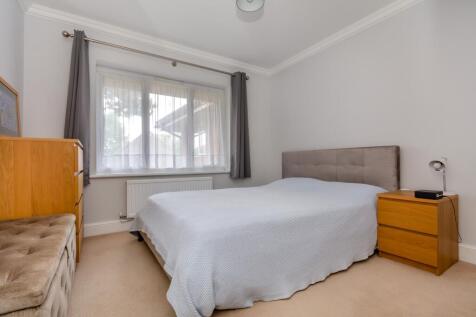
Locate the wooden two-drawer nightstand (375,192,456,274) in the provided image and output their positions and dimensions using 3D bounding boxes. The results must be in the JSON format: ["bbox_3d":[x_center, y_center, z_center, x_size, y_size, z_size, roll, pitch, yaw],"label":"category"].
[{"bbox_3d":[1.637,0.625,1.916,0.480,0.550,0.410,0,0,-31],"label":"wooden two-drawer nightstand"}]

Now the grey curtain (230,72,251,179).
[{"bbox_3d":[0.047,-0.545,3.507,0.340,1.730,0.110,0,0,-31],"label":"grey curtain"}]

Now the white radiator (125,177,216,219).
[{"bbox_3d":[-0.899,0.515,2.965,1.160,0.465,0.100,0,0,-31],"label":"white radiator"}]

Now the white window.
[{"bbox_3d":[-0.962,-0.480,3.091,1.820,1.340,0.120,0,0,-31],"label":"white window"}]

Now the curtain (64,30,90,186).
[{"bbox_3d":[-1.806,-0.550,2.378,0.260,1.740,0.110,0,0,-31],"label":"curtain"}]

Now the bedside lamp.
[{"bbox_3d":[1.800,0.170,1.895,0.180,0.320,0.130,0,0,-28],"label":"bedside lamp"}]

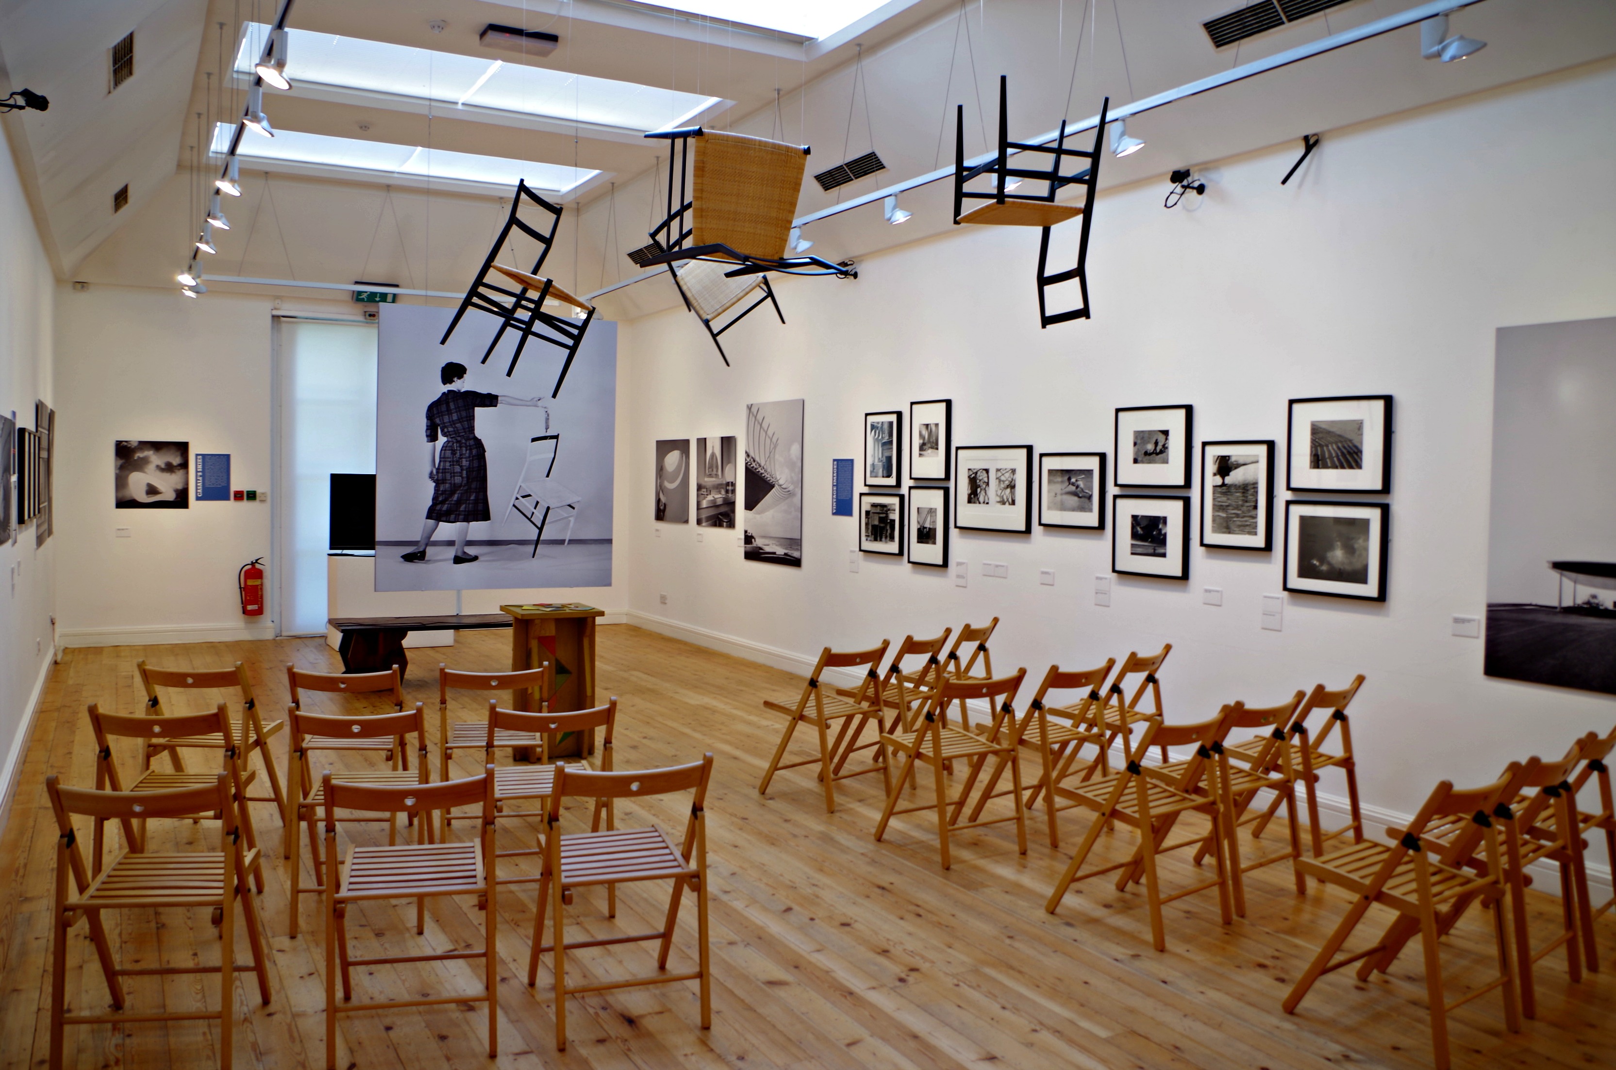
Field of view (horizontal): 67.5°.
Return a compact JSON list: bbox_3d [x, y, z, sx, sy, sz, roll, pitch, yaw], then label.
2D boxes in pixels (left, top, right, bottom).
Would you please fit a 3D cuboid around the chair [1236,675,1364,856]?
[{"bbox_3d":[1.981,0.954,4.986,0.500,0.770,0.435,4,4,45],"label":"chair"}]

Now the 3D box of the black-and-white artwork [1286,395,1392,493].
[{"bbox_3d":[2.385,-0.403,5.436,0.030,0.421,0.506,-1,3,-30],"label":"black-and-white artwork"}]

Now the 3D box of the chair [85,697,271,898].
[{"bbox_3d":[-2.159,0.927,4.171,0.432,0.775,0.505,0,2,-9],"label":"chair"}]

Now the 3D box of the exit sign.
[{"bbox_3d":[-3.988,-2.227,11.117,0.375,0.170,0.080,-1,3,-30],"label":"exit sign"}]

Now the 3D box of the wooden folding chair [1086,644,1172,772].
[{"bbox_3d":[1.451,0.903,5.824,0.500,0.770,0.435,3,4,39],"label":"wooden folding chair"}]

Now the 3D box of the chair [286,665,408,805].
[{"bbox_3d":[-1.887,0.895,5.029,0.432,0.775,0.505,0,2,-10],"label":"chair"}]

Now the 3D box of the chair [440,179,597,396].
[{"bbox_3d":[-1.251,-1.129,5.564,0.450,0.830,0.410,26,1,21],"label":"chair"}]

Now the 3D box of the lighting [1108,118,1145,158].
[{"bbox_3d":[1.331,-1.651,5.040,0.140,0.145,0.120,1,3,2],"label":"lighting"}]

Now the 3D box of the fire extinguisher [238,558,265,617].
[{"bbox_3d":[-4.950,0.457,10.774,0.200,0.530,0.170,-1,3,-30],"label":"fire extinguisher"}]

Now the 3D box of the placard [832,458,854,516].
[{"bbox_3d":[0.255,-0.346,8.907,0.012,0.415,0.280,-1,3,-30],"label":"placard"}]

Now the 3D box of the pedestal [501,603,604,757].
[{"bbox_3d":[-1.401,0.804,6.617,0.455,0.800,0.475,-1,3,-28],"label":"pedestal"}]

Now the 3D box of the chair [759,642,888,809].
[{"bbox_3d":[0.087,0.887,5.873,0.505,0.775,0.432,3,3,45],"label":"chair"}]

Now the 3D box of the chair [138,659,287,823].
[{"bbox_3d":[-2.451,0.879,5.008,0.435,0.770,0.500,1,3,1],"label":"chair"}]

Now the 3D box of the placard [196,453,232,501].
[{"bbox_3d":[-5.431,-0.522,11.051,0.295,0.420,0.010,-1,3,-30],"label":"placard"}]

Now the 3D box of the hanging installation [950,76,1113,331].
[{"bbox_3d":[0.844,-1.250,4.656,0.465,0.830,0.415,3,2,-17],"label":"hanging installation"}]

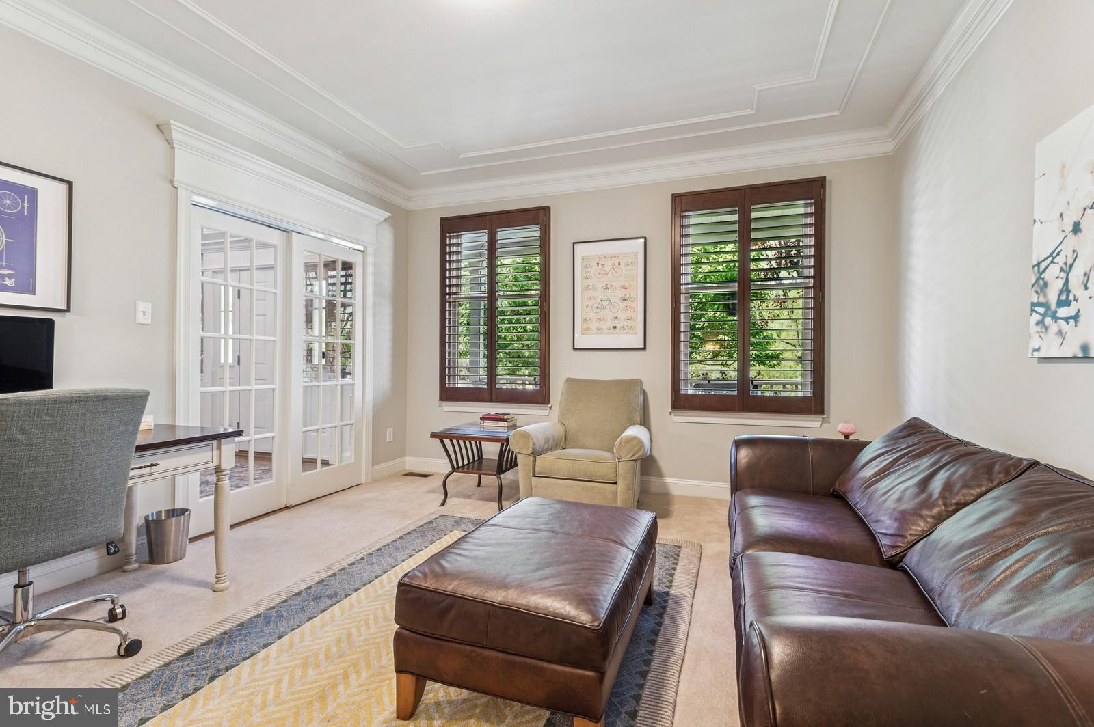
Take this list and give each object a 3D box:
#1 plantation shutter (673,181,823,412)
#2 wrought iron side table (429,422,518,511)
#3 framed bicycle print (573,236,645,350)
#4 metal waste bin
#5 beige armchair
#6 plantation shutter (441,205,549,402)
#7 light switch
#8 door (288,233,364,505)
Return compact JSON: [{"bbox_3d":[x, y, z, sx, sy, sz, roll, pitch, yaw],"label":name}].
[{"bbox_3d":[1.542,-0.495,4.019,1.110,1.764,0.080,0,0,20],"label":"plantation shutter"},{"bbox_3d":[-0.464,0.794,4.100,0.654,0.545,0.703,0,0,20],"label":"wrought iron side table"},{"bbox_3d":[0.530,-0.583,4.410,0.635,0.948,0.025,0,0,20],"label":"framed bicycle print"},{"bbox_3d":[-2.067,0.945,2.815,0.213,0.245,0.213,0,0,20],"label":"metal waste bin"},{"bbox_3d":[0.326,0.595,3.857,0.926,0.952,0.856,0,0,20],"label":"beige armchair"},{"bbox_3d":[-0.494,-0.511,4.770,1.103,1.751,0.060,1,1,21],"label":"plantation shutter"},{"bbox_3d":[-2.208,-0.276,2.833,0.012,0.119,0.077,0,0,20],"label":"light switch"},{"bbox_3d":[-1.787,0.050,4.194,0.042,2.024,0.828,0,0,20],"label":"door"}]

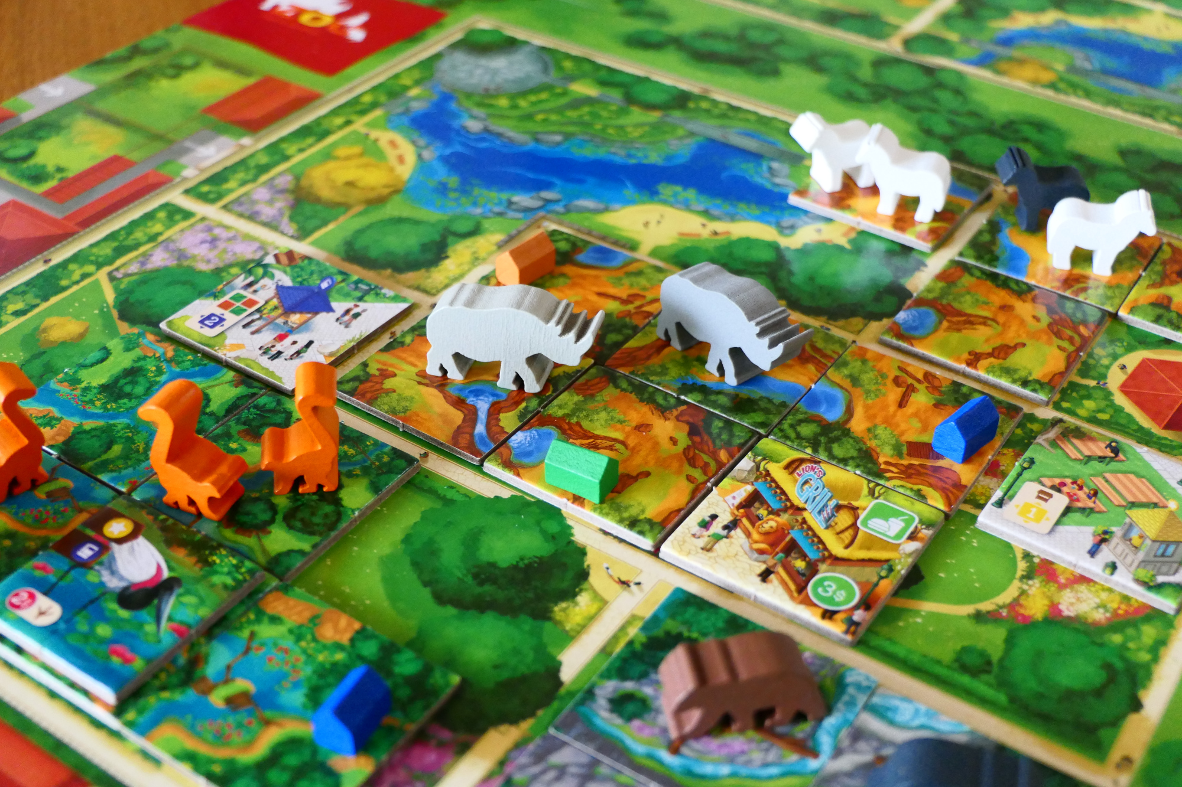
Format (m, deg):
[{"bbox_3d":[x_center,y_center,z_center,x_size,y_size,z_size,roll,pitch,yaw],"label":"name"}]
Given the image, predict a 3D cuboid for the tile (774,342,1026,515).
[{"bbox_3d":[0.064,0.007,0.300,0.040,0.002,0.040,24,43,26],"label":"tile"}]

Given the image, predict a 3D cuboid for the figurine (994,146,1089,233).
[{"bbox_3d":[0.120,-0.054,0.385,0.024,0.020,0.011,3,37,1],"label":"figurine"}]

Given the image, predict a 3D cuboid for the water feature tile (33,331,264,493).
[{"bbox_3d":[-0.095,0.003,0.299,0.040,0.002,0.040,23,42,25],"label":"water feature tile"}]

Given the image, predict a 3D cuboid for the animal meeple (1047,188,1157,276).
[{"bbox_3d":[0.122,-0.039,0.345,0.022,0.018,0.010,11,39,11],"label":"animal meeple"}]

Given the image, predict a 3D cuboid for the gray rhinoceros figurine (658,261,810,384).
[{"bbox_3d":[0.030,-0.014,0.308,0.009,0.020,0.037,-26,46,-31],"label":"gray rhinoceros figurine"}]

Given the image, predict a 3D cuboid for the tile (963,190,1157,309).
[{"bbox_3d":[0.124,-0.037,0.380,0.042,0.002,0.042,23,42,25],"label":"tile"}]

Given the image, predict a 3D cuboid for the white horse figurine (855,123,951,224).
[{"bbox_3d":[0.084,-0.060,0.390,0.024,0.020,0.011,15,39,17],"label":"white horse figurine"}]

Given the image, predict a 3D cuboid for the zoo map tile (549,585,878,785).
[{"bbox_3d":[0.022,0.055,0.252,0.042,0.002,0.042,23,42,25],"label":"zoo map tile"}]

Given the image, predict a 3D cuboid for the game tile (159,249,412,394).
[{"bbox_3d":[-0.072,-0.018,0.344,0.042,0.002,0.042,23,42,26],"label":"game tile"}]

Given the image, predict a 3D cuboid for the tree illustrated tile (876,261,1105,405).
[{"bbox_3d":[0.092,-0.015,0.329,0.040,0.002,0.040,23,43,25],"label":"tree illustrated tile"}]

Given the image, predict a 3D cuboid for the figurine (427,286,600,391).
[{"bbox_3d":[-0.016,-0.012,0.303,0.037,0.021,0.009,11,39,11],"label":"figurine"}]

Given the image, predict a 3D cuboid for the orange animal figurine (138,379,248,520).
[{"bbox_3d":[-0.077,0.011,0.283,0.016,0.025,0.010,15,39,16],"label":"orange animal figurine"}]

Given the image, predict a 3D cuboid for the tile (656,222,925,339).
[{"bbox_3d":[0.054,-0.031,0.371,0.046,0.002,0.042,23,42,26],"label":"tile"}]

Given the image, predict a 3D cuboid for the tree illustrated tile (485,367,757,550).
[{"bbox_3d":[0.007,0.013,0.308,0.042,0.002,0.042,23,42,25],"label":"tree illustrated tile"}]

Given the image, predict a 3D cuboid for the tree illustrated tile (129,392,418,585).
[{"bbox_3d":[-0.061,0.017,0.282,0.040,0.002,0.040,23,42,25],"label":"tree illustrated tile"}]

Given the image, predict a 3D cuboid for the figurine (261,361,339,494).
[{"bbox_3d":[-0.058,0.007,0.289,0.016,0.025,0.010,-3,37,-8],"label":"figurine"}]

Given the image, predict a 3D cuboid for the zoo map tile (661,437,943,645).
[{"bbox_3d":[0.041,0.027,0.274,0.040,0.002,0.040,23,43,26],"label":"zoo map tile"}]

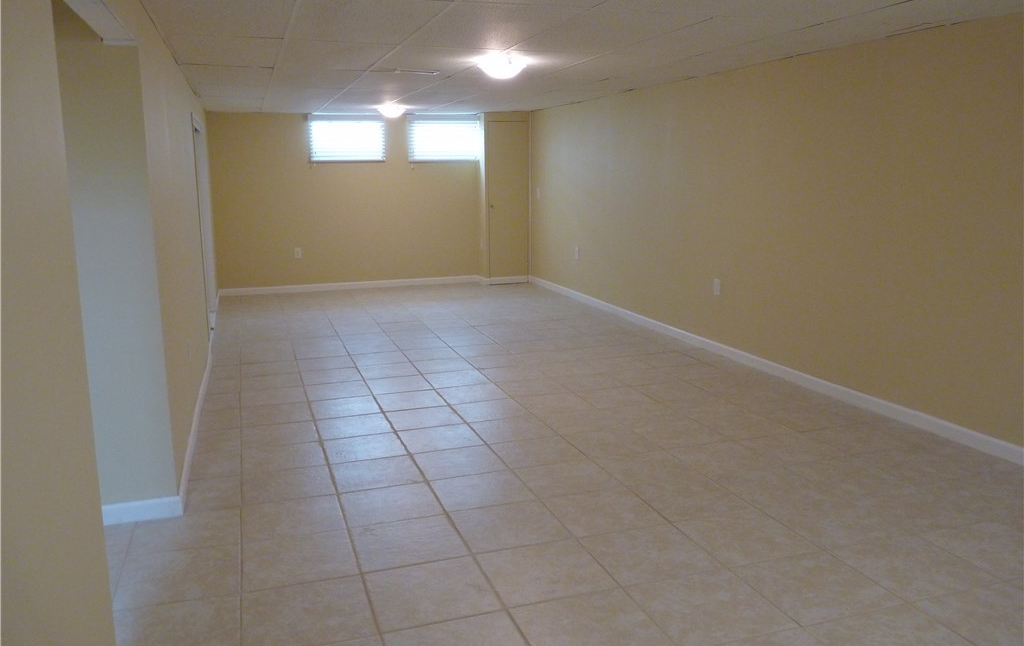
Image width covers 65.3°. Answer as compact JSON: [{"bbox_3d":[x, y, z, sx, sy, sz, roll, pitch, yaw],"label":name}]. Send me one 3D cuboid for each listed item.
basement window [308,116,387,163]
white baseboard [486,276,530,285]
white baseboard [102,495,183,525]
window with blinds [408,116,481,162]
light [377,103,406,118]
[{"bbox_3d":[-1.917,-2.159,9.360,0.886,0.539,0.060,-4,11,-18],"label":"basement window"},{"bbox_3d":[-0.040,-0.527,9.875,0.553,0.088,0.016,-4,11,-18],"label":"white baseboard"},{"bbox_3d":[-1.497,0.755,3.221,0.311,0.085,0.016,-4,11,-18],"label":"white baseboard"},{"bbox_3d":[-0.812,-2.246,9.723,0.894,0.555,0.060,-4,11,-18],"label":"window with blinds"},{"bbox_3d":[-1.220,-2.157,8.105,0.320,0.130,0.320,-4,11,-18],"label":"light"}]

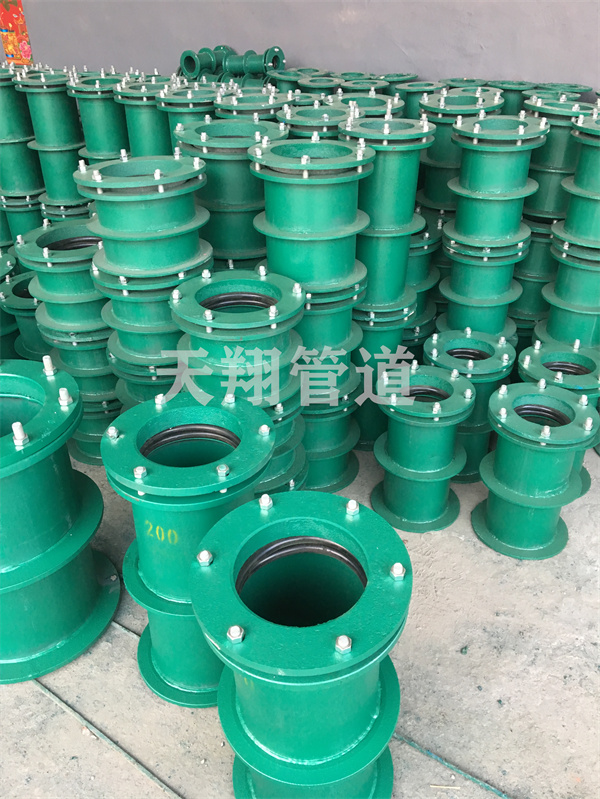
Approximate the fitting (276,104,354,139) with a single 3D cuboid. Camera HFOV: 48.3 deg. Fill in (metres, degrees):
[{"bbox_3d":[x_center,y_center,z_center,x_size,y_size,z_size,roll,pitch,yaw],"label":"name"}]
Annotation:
[{"bbox_3d":[0.071,-0.788,2.246,0.287,0.360,0.287,-1,33,0],"label":"fitting"}]

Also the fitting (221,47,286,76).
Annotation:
[{"bbox_3d":[-0.264,-1.964,3.892,0.362,0.158,0.158,24,40,33],"label":"fitting"}]

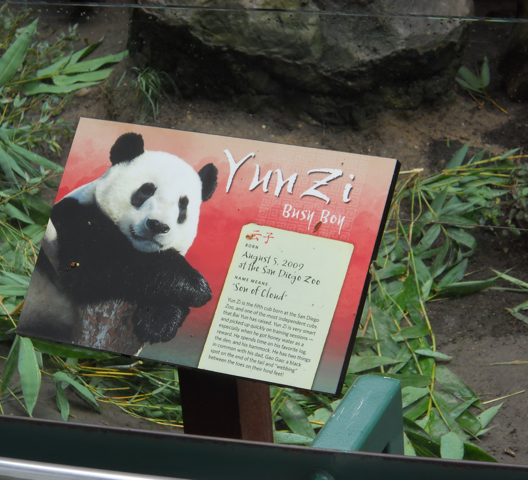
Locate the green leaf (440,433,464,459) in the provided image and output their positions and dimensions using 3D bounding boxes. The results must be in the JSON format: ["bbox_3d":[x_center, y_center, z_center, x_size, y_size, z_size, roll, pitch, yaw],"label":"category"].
[{"bbox_3d":[0.344,0.379,3.832,0.040,0.037,0.077,-1,26,5],"label":"green leaf"}]

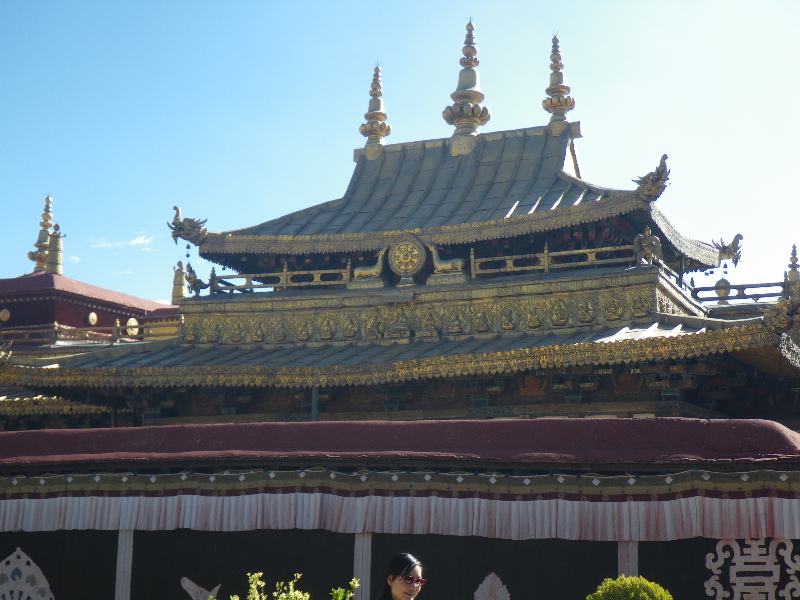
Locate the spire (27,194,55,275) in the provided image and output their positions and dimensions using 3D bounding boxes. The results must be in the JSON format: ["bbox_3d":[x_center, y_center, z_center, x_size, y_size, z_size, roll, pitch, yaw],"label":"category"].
[{"bbox_3d":[-12.151,-2.217,48.500,0.880,2.650,0.880,-4,-10,21],"label":"spire"}]

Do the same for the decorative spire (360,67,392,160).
[{"bbox_3d":[-0.628,-4.906,37.489,0.830,2.550,0.830,0,-10,0],"label":"decorative spire"}]

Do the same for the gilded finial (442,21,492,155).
[{"bbox_3d":[1.713,-5.433,36.638,1.170,3.500,1.170,0,-10,0],"label":"gilded finial"}]

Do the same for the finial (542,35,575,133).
[{"bbox_3d":[3.940,-5.348,35.728,0.820,2.520,0.820,-4,-10,21],"label":"finial"}]

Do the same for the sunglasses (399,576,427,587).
[{"bbox_3d":[0.025,1.246,6.395,0.135,0.047,0.143,2,-5,45],"label":"sunglasses"}]

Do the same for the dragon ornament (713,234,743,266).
[{"bbox_3d":[8.693,-1.314,38.033,0.820,0.860,0.420,4,-11,-23],"label":"dragon ornament"}]

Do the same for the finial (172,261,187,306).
[{"bbox_3d":[-8.002,-0.635,52.000,0.500,1.630,0.500,0,-10,0],"label":"finial"}]

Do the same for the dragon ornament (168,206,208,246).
[{"bbox_3d":[-5.004,-1.739,33.901,0.850,0.900,0.420,4,-11,-23],"label":"dragon ornament"}]

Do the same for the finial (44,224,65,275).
[{"bbox_3d":[-11.059,-1.621,46.000,0.560,1.650,0.560,0,-10,0],"label":"finial"}]

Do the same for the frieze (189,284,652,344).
[{"bbox_3d":[0.113,0.352,31.591,11.200,0.800,0.300,-4,-10,21],"label":"frieze"}]

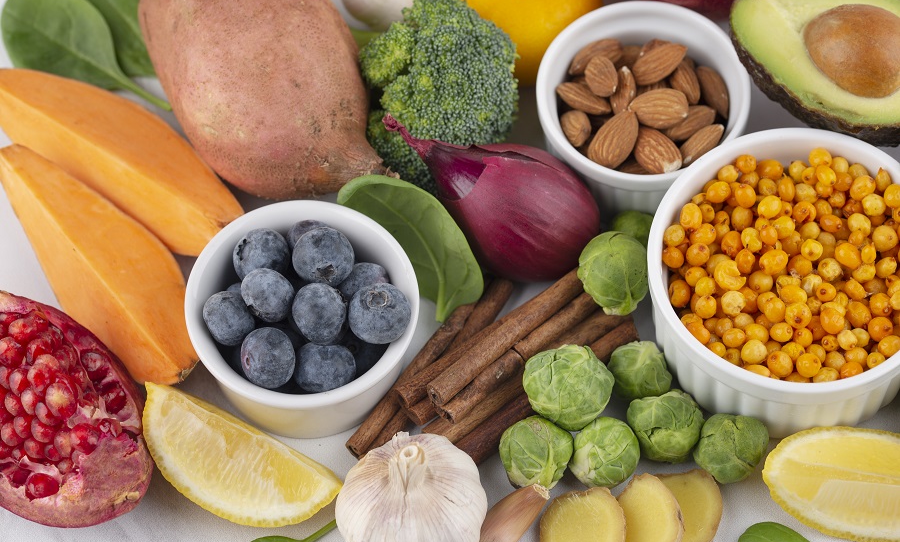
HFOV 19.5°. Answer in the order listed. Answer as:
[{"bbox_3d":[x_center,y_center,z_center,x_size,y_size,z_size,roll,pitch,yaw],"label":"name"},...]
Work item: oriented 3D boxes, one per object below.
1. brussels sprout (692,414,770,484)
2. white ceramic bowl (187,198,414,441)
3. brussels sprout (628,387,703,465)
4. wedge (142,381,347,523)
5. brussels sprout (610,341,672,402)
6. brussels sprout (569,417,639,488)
[{"bbox_3d":[0.093,0.059,0.869,0.025,0.023,0.024,0,62,0],"label":"brussels sprout"},{"bbox_3d":[-0.049,0.019,0.883,0.077,0.037,0.077,0,62,0],"label":"white ceramic bowl"},{"bbox_3d":[0.072,0.052,0.872,0.025,0.025,0.025,0,62,0],"label":"brussels sprout"},{"bbox_3d":[-0.070,0.064,0.865,0.074,0.027,0.037,26,65,13],"label":"wedge"},{"bbox_3d":[0.066,0.035,0.903,0.022,0.021,0.022,0,61,0],"label":"brussels sprout"},{"bbox_3d":[0.052,0.062,0.887,0.024,0.024,0.024,0,61,0],"label":"brussels sprout"}]

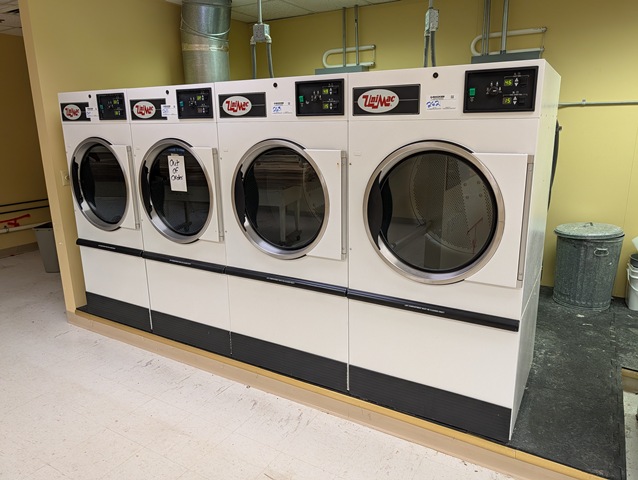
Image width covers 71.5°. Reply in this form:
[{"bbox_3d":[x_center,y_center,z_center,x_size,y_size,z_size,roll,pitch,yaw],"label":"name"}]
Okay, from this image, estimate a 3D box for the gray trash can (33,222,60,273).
[{"bbox_3d":[-3.019,0.068,5.142,0.273,0.511,0.364,1,14,6],"label":"gray trash can"}]

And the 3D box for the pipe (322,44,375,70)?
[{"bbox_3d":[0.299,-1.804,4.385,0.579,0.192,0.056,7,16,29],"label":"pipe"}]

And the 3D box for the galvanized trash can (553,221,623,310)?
[{"bbox_3d":[2.154,0.189,3.581,0.481,0.633,0.481,7,16,29],"label":"galvanized trash can"}]

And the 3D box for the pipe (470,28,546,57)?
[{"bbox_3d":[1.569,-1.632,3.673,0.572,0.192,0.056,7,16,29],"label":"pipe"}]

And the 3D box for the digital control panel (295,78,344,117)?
[{"bbox_3d":[0.001,-0.680,2.125,0.267,0.162,0.025,7,16,29],"label":"digital control panel"}]

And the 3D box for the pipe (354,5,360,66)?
[{"bbox_3d":[0.363,-1.960,4.265,0.033,0.536,0.033,7,16,29],"label":"pipe"}]

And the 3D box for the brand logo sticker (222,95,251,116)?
[{"bbox_3d":[-0.442,-0.718,2.379,0.206,0.101,0.010,7,16,29],"label":"brand logo sticker"}]

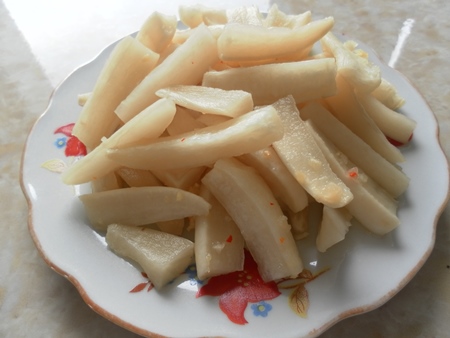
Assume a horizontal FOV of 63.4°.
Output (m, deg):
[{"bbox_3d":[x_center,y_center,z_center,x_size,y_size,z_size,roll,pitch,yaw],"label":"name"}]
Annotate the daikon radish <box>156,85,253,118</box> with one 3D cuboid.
[{"bbox_3d":[-0.010,-0.032,0.168,0.043,0.007,0.013,9,55,9],"label":"daikon radish"}]

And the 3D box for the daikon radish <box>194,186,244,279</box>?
[{"bbox_3d":[-0.003,0.025,0.156,0.018,0.013,0.036,-6,65,-1],"label":"daikon radish"}]

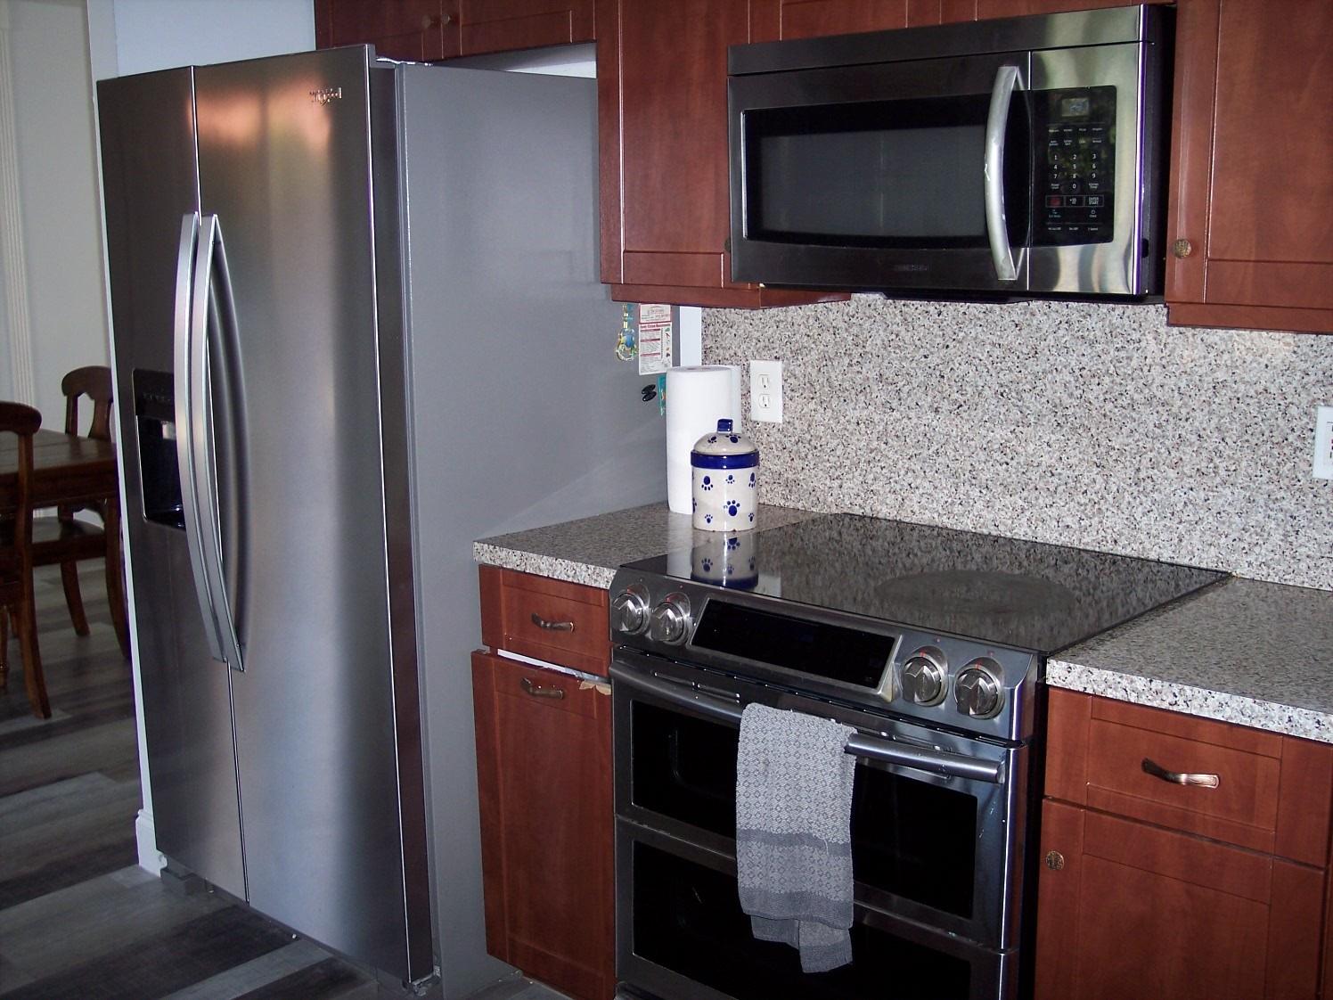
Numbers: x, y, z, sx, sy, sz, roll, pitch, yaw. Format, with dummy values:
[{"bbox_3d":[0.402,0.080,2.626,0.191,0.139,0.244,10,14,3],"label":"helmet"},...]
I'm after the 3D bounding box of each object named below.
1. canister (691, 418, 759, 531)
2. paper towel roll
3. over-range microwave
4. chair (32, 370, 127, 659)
[{"bbox_3d":[0.108,-0.051,2.787,0.127,0.200,0.127,-1,11,0],"label":"canister"},{"bbox_3d":[0.071,-0.119,2.942,0.138,0.280,0.135,-1,11,0],"label":"paper towel roll"},{"bbox_3d":[0.511,-0.549,2.453,0.745,0.410,0.410,9,14,42],"label":"over-range microwave"},{"bbox_3d":[-2.144,0.069,5.064,0.480,1.000,0.540,9,14,42],"label":"chair"}]

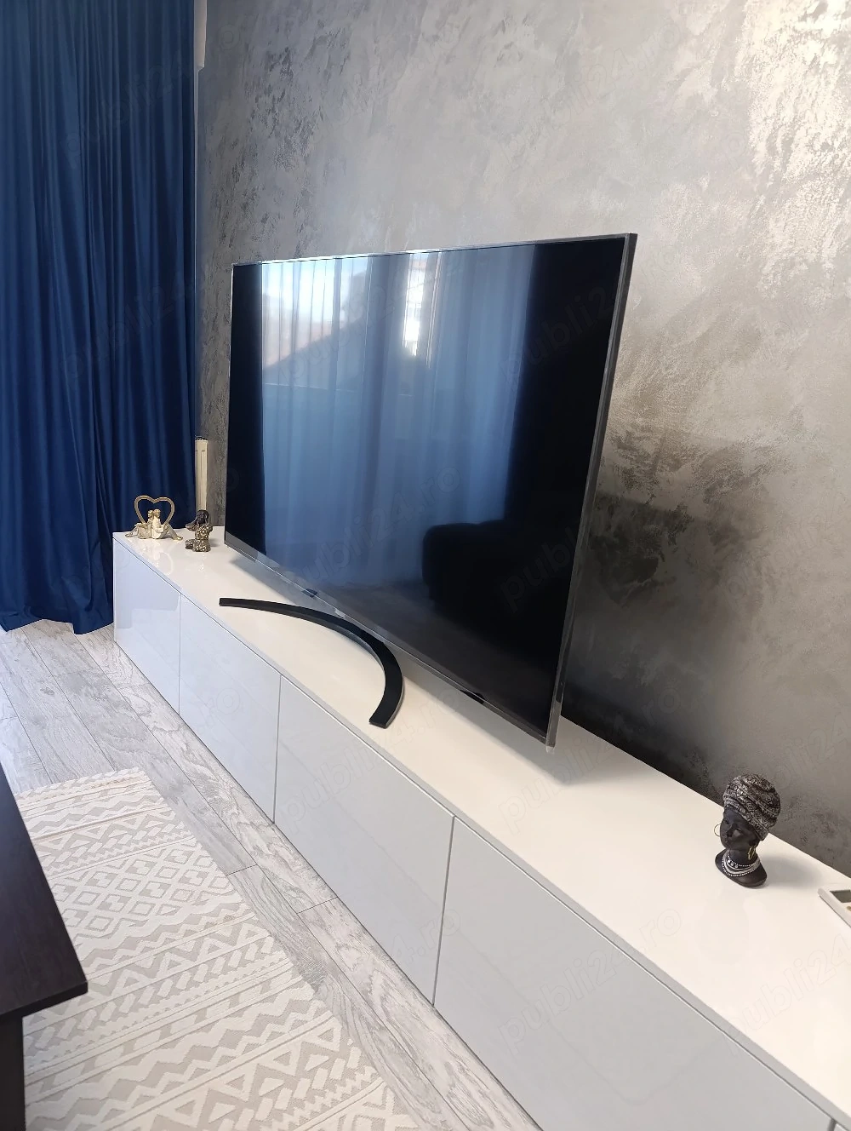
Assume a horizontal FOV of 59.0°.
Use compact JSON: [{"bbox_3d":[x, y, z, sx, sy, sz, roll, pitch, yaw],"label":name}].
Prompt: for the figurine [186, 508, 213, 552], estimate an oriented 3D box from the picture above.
[{"bbox_3d":[-0.763,-0.122,2.538,0.067,0.137,0.076,10,16,16],"label":"figurine"}]

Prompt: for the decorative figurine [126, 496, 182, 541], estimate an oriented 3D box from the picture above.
[{"bbox_3d":[-0.943,-0.168,2.619,0.182,0.147,0.060,3,15,-12],"label":"decorative figurine"}]

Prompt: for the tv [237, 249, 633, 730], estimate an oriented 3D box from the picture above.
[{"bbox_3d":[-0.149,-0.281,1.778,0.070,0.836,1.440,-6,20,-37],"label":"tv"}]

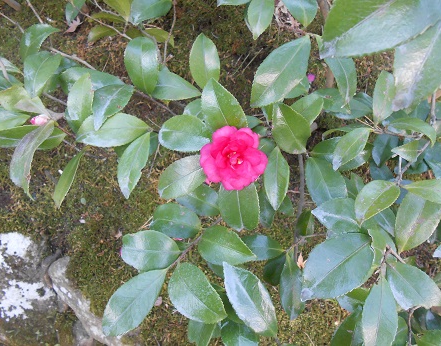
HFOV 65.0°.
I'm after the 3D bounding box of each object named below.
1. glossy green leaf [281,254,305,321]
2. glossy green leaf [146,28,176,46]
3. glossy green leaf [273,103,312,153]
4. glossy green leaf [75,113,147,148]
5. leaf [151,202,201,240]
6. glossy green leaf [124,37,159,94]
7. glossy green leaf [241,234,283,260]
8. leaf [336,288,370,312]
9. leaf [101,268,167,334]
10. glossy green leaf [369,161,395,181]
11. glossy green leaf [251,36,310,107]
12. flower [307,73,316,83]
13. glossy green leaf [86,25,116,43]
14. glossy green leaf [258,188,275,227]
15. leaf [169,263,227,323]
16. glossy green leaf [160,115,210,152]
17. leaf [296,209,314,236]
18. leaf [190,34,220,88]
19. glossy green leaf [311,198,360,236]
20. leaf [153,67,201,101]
[{"bbox_3d":[0.095,0.153,0.455,0.031,0.012,0.099,-4,102,14],"label":"glossy green leaf"},{"bbox_3d":[-0.083,-0.183,0.465,0.046,0.010,0.022,32,62,0],"label":"glossy green leaf"},{"bbox_3d":[0.076,-0.049,0.368,0.035,0.012,0.063,-32,102,-6],"label":"glossy green leaf"},{"bbox_3d":[-0.113,-0.045,0.368,0.076,0.012,0.034,-8,79,-10],"label":"glossy green leaf"},{"bbox_3d":[-0.056,0.064,0.435,0.070,0.013,0.045,5,73,17],"label":"leaf"},{"bbox_3d":[-0.102,-0.140,0.458,0.045,0.013,0.080,-10,94,-9],"label":"glossy green leaf"},{"bbox_3d":[0.048,0.089,0.412,0.061,0.010,0.031,7,79,-5],"label":"glossy green leaf"},{"bbox_3d":[0.144,0.134,0.365,0.042,0.012,0.032,5,78,14],"label":"leaf"},{"bbox_3d":[-0.091,0.137,0.365,0.045,0.012,0.102,44,96,11],"label":"leaf"},{"bbox_3d":[0.221,-0.001,0.477,0.035,0.012,0.058,-17,85,16],"label":"glossy green leaf"},{"bbox_3d":[0.062,-0.104,0.360,0.042,0.012,0.091,40,96,8],"label":"glossy green leaf"},{"bbox_3d":[0.143,-0.152,0.550,0.022,0.013,0.022,0,63,0],"label":"flower"},{"bbox_3d":[-0.187,-0.220,0.550,0.047,0.010,0.026,-14,43,0],"label":"glossy green leaf"},{"bbox_3d":[0.059,0.042,0.463,0.032,0.071,0.012,-20,23,-32],"label":"glossy green leaf"},{"bbox_3d":[-0.026,0.136,0.393,0.050,0.012,0.086,-38,93,-7],"label":"leaf"},{"bbox_3d":[-0.045,-0.049,0.432,0.070,0.012,0.039,8,69,19],"label":"glossy green leaf"},{"bbox_3d":[0.105,0.060,0.420,0.022,0.044,0.010,15,29,21],"label":"leaf"},{"bbox_3d":[-0.019,-0.145,0.450,0.037,0.011,0.073,-1,83,-6],"label":"leaf"},{"bbox_3d":[0.121,0.047,0.362,0.048,0.013,0.040,15,78,18],"label":"glossy green leaf"},{"bbox_3d":[-0.052,-0.106,0.410,0.058,0.012,0.038,9,87,-10],"label":"leaf"}]

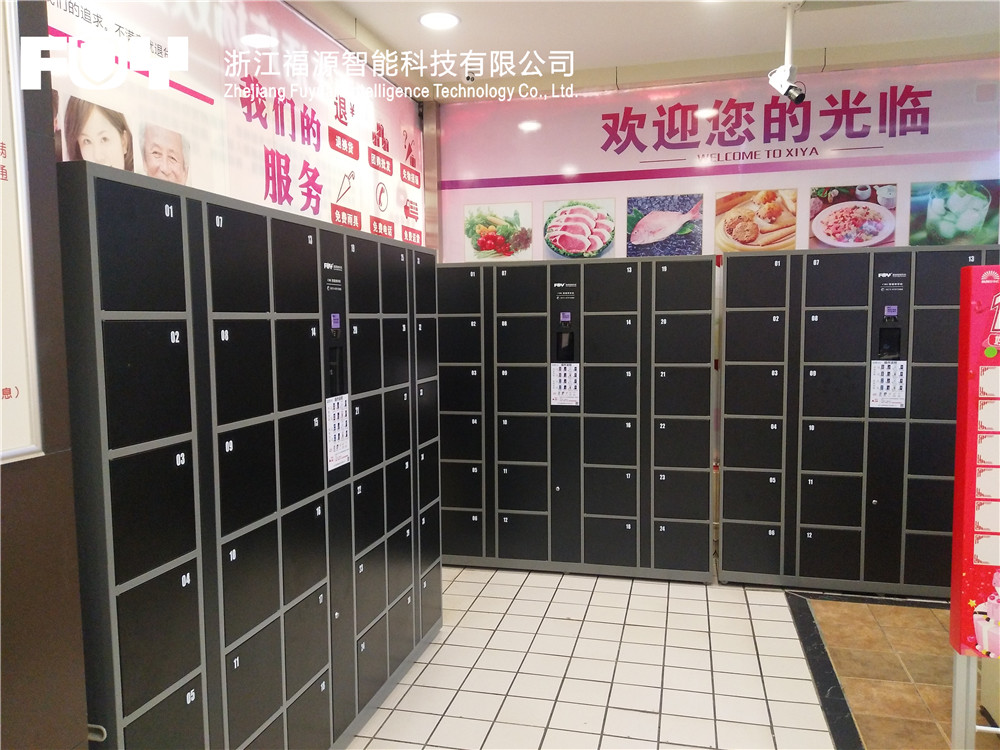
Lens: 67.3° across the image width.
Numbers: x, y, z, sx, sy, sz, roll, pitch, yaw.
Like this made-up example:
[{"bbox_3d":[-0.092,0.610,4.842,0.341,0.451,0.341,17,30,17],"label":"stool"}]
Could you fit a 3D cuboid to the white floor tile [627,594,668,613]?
[{"bbox_3d":[0.791,1.217,3.982,0.196,0.010,0.196,1,5,14],"label":"white floor tile"}]

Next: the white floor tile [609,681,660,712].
[{"bbox_3d":[0.535,1.280,2.970,0.197,0.010,0.197,0,5,14],"label":"white floor tile"}]

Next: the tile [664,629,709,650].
[{"bbox_3d":[0.877,1.235,3.503,0.197,0.010,0.197,1,5,14],"label":"tile"}]

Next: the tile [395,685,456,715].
[{"bbox_3d":[-0.289,1.296,2.990,0.197,0.010,0.197,1,5,14],"label":"tile"}]

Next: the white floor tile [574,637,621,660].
[{"bbox_3d":[0.440,1.247,3.409,0.196,0.010,0.196,1,5,14],"label":"white floor tile"}]

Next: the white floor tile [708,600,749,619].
[{"bbox_3d":[1.168,1.206,3.841,0.197,0.010,0.197,1,5,14],"label":"white floor tile"}]

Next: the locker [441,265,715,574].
[{"bbox_3d":[0.431,0.242,4.509,1.630,1.818,0.460,0,5,13],"label":"locker"}]

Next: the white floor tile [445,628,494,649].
[{"bbox_3d":[-0.141,1.258,3.593,0.196,0.010,0.196,1,5,14],"label":"white floor tile"}]

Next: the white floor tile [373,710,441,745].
[{"bbox_3d":[-0.337,1.305,2.781,0.196,0.010,0.196,1,5,14],"label":"white floor tile"}]

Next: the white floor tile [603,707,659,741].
[{"bbox_3d":[0.488,1.296,2.780,0.196,0.010,0.196,1,5,14],"label":"white floor tile"}]

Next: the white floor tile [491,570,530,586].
[{"bbox_3d":[0.054,1.186,4.351,0.197,0.010,0.197,1,5,14],"label":"white floor tile"}]

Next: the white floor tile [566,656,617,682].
[{"bbox_3d":[0.390,1.263,3.212,0.197,0.010,0.197,0,5,14],"label":"white floor tile"}]

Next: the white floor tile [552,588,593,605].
[{"bbox_3d":[0.399,1.214,4.080,0.196,0.010,0.196,1,5,14],"label":"white floor tile"}]

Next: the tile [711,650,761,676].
[{"bbox_3d":[1.022,1.253,3.261,0.197,0.010,0.197,1,5,14],"label":"tile"}]

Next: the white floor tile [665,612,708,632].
[{"bbox_3d":[0.930,1.227,3.717,0.197,0.010,0.197,1,5,14],"label":"white floor tile"}]

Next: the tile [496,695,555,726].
[{"bbox_3d":[0.100,1.293,2.877,0.196,0.010,0.196,1,5,14],"label":"tile"}]

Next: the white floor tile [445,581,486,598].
[{"bbox_3d":[-0.193,1.193,4.179,0.197,0.010,0.197,0,5,14],"label":"white floor tile"}]

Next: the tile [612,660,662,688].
[{"bbox_3d":[0.585,1.265,3.167,0.196,0.010,0.196,1,5,14],"label":"tile"}]

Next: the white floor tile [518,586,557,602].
[{"bbox_3d":[0.199,1.196,4.085,0.197,0.010,0.197,1,5,14],"label":"white floor tile"}]

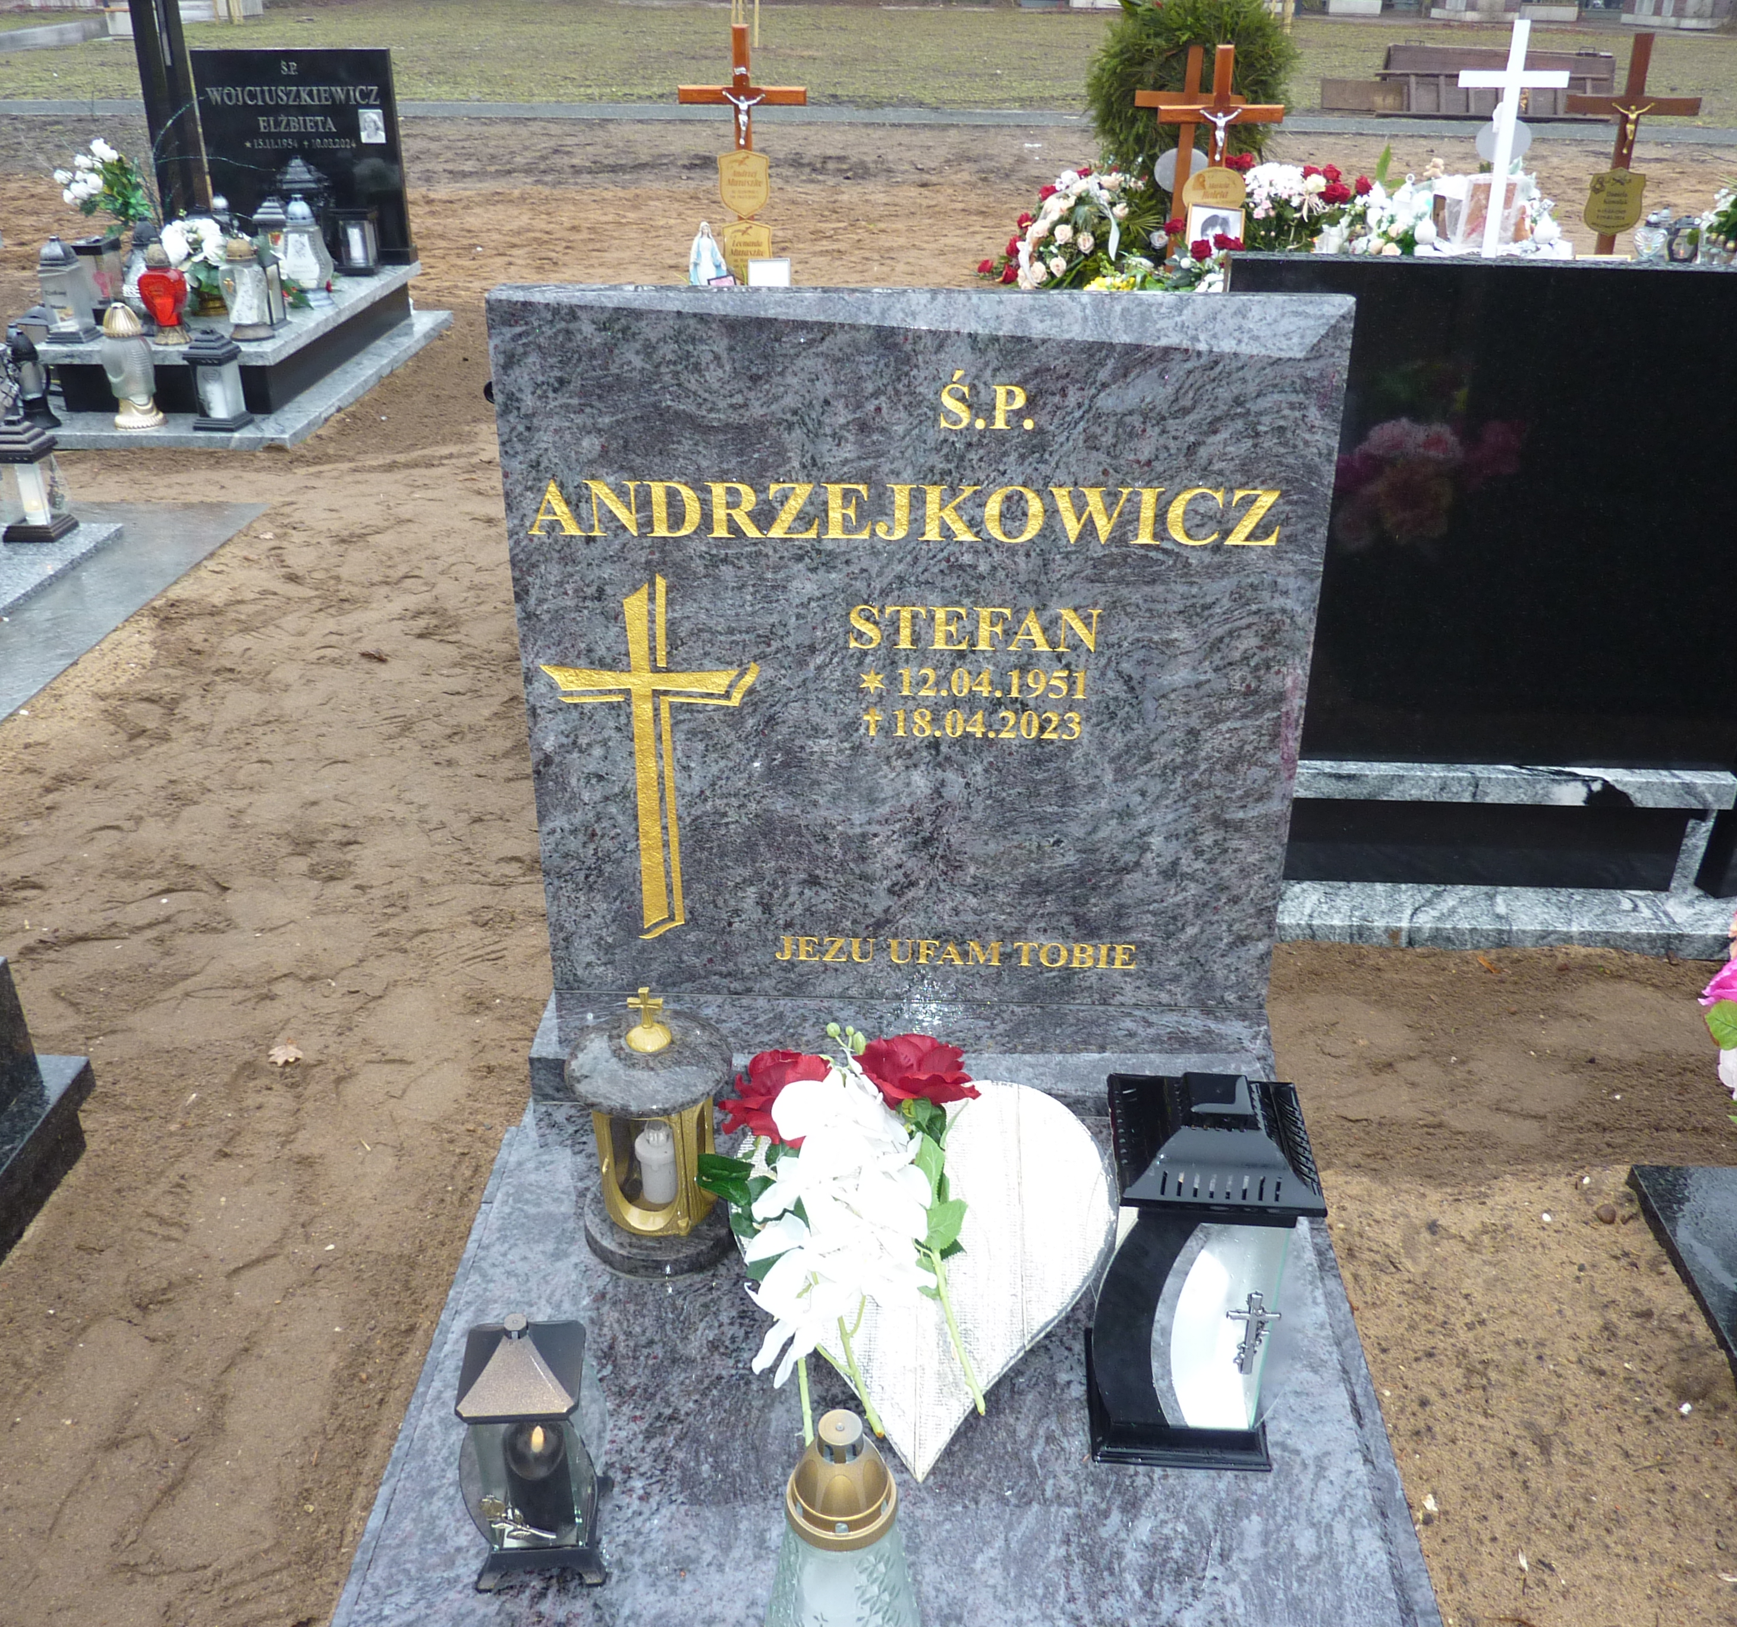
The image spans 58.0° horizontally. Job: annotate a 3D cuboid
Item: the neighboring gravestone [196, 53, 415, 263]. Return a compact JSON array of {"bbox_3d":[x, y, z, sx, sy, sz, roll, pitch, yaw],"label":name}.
[{"bbox_3d":[-2.430,-2.833,6.773,0.850,0.840,0.110,1,29,2],"label":"neighboring gravestone"}]

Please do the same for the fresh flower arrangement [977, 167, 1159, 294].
[{"bbox_3d":[0.939,-2.687,7.301,0.850,0.620,0.550,1,29,2],"label":"fresh flower arrangement"}]

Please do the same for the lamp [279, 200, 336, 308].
[{"bbox_3d":[-2.083,-2.079,5.804,0.152,0.352,0.152,-1,26,-2],"label":"lamp"}]

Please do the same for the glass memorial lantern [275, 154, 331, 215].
[{"bbox_3d":[-2.351,-2.503,6.576,0.200,0.450,0.200,1,29,2],"label":"glass memorial lantern"}]

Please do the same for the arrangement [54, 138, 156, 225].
[{"bbox_3d":[-2.859,-2.363,5.880,0.336,0.326,0.283,-1,26,-2],"label":"arrangement"}]

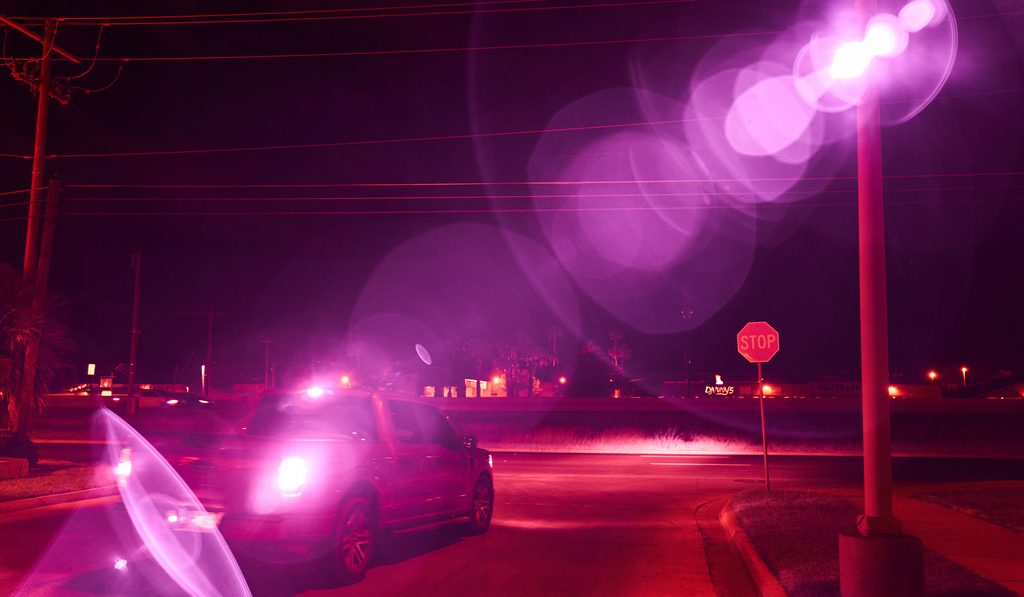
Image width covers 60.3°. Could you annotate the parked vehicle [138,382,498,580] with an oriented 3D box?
[{"bbox_3d":[-1.942,2.103,10.762,2.100,1.950,5.850,-2,-8,18],"label":"parked vehicle"}]

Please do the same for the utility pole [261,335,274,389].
[{"bbox_3d":[-43.096,11.978,155.629,2.200,11.620,0.400,2,-6,-15],"label":"utility pole"}]

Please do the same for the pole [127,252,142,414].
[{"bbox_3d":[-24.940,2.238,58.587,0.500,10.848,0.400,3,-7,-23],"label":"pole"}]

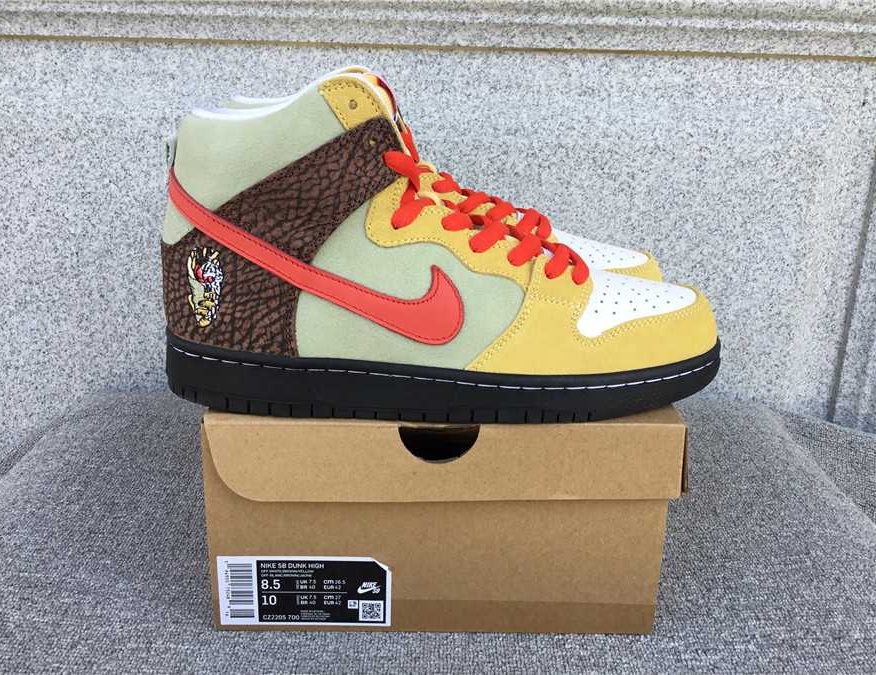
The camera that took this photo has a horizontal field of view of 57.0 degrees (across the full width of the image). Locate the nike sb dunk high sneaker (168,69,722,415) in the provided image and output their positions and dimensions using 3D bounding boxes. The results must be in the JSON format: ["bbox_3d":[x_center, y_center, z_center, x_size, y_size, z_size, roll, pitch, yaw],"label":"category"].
[{"bbox_3d":[0.006,-0.052,0.422,0.301,0.168,0.106,1,17,-2],"label":"nike sb dunk high sneaker"}]

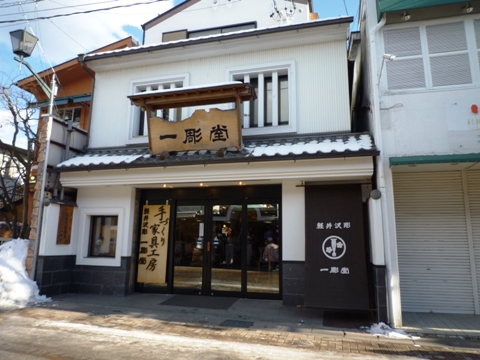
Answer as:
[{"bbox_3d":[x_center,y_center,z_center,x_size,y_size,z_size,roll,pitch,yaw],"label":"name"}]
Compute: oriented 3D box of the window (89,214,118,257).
[{"bbox_3d":[-3.430,1.376,8.628,0.882,1.068,0.127,-2,-10,16],"label":"window"}]

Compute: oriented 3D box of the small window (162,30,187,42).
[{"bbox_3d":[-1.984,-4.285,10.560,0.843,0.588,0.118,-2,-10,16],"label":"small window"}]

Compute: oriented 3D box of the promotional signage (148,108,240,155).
[{"bbox_3d":[-1.009,-1.024,7.402,2.009,0.902,0.088,-2,4,16],"label":"promotional signage"}]

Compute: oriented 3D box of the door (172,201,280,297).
[{"bbox_3d":[-0.344,1.618,8.418,2.764,2.332,0.118,-2,-10,16],"label":"door"}]

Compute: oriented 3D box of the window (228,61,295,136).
[{"bbox_3d":[0.474,-1.887,8.121,1.695,1.725,0.176,-2,-10,16],"label":"window"}]

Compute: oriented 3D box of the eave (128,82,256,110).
[{"bbox_3d":[-1.042,-1.689,7.407,2.715,0.412,0.706,-2,-10,16],"label":"eave"}]

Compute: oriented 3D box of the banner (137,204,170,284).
[{"bbox_3d":[-2.192,1.630,8.872,0.774,1.960,0.049,-2,-10,16],"label":"banner"}]

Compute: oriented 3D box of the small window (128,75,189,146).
[{"bbox_3d":[-2.081,-1.795,8.837,1.686,1.705,0.176,-2,-10,16],"label":"small window"}]

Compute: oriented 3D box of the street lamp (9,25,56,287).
[{"bbox_3d":[-4.474,-0.285,7.260,0.490,5.733,1.225,-2,-10,16],"label":"street lamp"}]

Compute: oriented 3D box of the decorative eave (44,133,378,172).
[{"bbox_3d":[-0.768,-0.626,7.701,7.154,0.862,1.176,-2,-10,16],"label":"decorative eave"}]

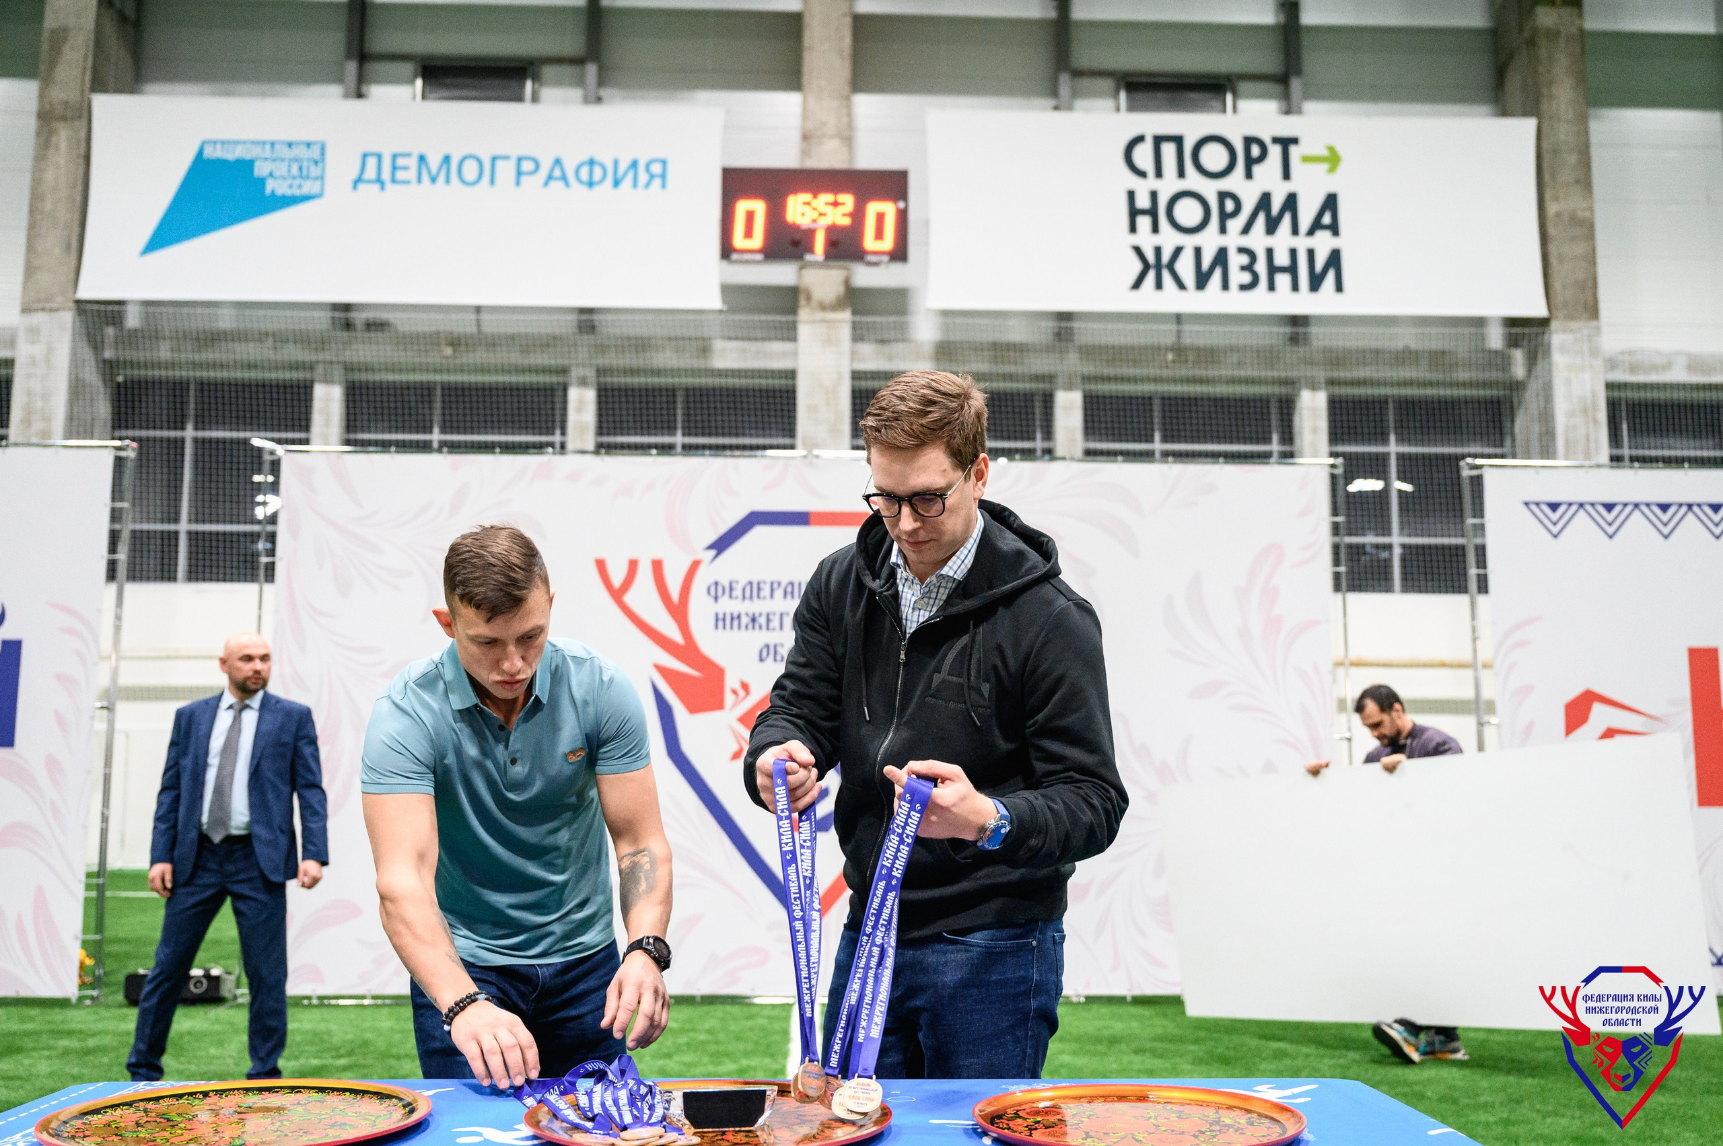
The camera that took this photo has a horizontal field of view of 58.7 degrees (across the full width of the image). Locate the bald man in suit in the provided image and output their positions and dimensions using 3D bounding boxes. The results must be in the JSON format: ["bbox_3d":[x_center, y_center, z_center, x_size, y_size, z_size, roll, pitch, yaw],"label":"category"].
[{"bbox_3d":[-2.480,1.125,6.031,0.700,1.780,0.360,2,-8,-12],"label":"bald man in suit"}]

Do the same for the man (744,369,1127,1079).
[{"bbox_3d":[0.111,0.592,2.321,0.580,1.830,0.470,-4,-9,26],"label":"man"}]

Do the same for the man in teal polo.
[{"bbox_3d":[-0.513,0.718,2.303,0.530,1.570,0.580,2,-8,-10],"label":"man in teal polo"}]

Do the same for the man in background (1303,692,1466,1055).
[{"bbox_3d":[2.336,1.307,6.766,0.620,1.660,0.550,7,-11,-42],"label":"man in background"}]

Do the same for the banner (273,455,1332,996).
[{"bbox_3d":[-0.313,0.830,8.588,5.950,3.000,0.080,1,-8,-2],"label":"banner"}]

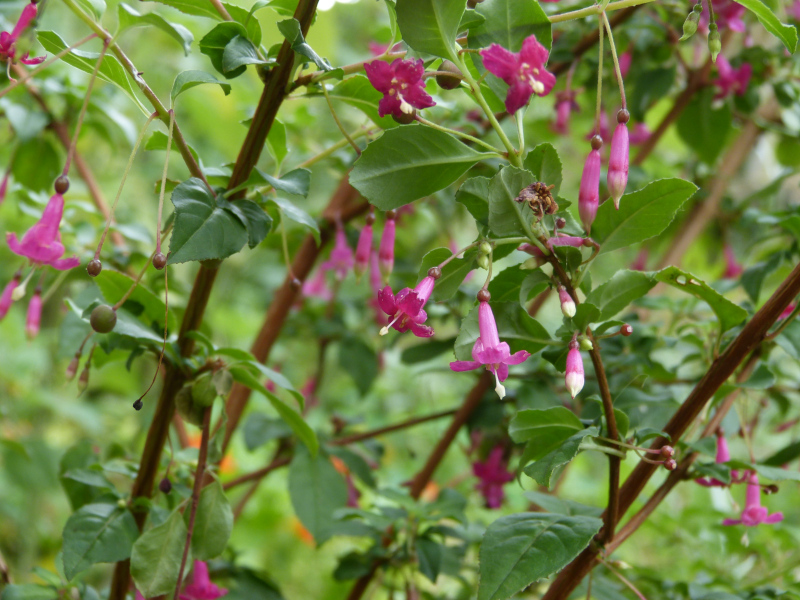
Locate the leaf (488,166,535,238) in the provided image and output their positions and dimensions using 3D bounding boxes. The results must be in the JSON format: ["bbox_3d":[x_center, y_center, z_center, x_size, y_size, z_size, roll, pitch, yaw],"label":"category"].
[{"bbox_3d":[0.051,-0.043,0.650,0.024,0.038,0.010,-20,10,23],"label":"leaf"}]

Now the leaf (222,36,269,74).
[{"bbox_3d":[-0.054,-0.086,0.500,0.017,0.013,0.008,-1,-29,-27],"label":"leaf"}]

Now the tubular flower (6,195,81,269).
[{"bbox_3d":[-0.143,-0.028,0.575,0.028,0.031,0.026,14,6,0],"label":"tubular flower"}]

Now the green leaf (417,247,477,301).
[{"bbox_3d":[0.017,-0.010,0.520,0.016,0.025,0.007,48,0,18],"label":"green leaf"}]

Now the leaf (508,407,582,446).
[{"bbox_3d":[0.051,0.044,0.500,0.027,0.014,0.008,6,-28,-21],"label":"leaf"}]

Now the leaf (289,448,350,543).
[{"bbox_3d":[-0.055,0.127,0.950,0.040,0.072,0.010,-3,-18,-1],"label":"leaf"}]

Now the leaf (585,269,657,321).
[{"bbox_3d":[0.104,-0.002,0.680,0.037,0.010,0.023,-22,38,-9],"label":"leaf"}]

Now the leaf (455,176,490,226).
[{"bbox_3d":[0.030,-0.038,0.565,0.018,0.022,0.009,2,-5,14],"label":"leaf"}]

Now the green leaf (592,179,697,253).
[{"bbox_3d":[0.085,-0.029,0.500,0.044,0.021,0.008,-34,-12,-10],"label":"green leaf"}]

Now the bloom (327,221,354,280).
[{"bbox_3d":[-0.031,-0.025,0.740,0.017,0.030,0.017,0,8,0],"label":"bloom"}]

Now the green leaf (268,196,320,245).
[{"bbox_3d":[-0.056,-0.042,0.760,0.037,0.010,0.021,40,30,7],"label":"green leaf"}]

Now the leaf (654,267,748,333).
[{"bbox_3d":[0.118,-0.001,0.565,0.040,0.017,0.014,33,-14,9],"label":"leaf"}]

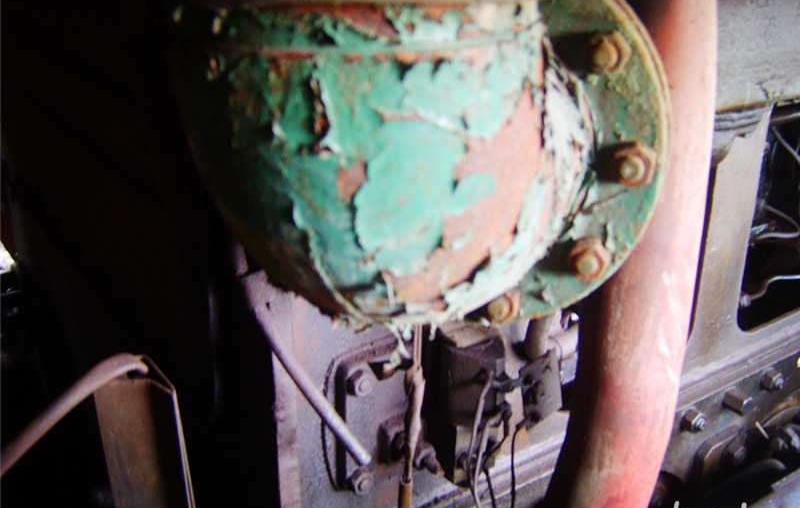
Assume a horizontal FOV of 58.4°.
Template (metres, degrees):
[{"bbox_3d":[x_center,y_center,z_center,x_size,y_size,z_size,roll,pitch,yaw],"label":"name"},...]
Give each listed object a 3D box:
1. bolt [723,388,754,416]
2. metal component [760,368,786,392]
[{"bbox_3d":[0.574,0.248,1.215,0.033,0.033,0.036,-13,24,-31],"label":"bolt"},{"bbox_3d":[0.659,0.222,1.265,0.036,0.036,0.028,-13,24,-31],"label":"metal component"}]

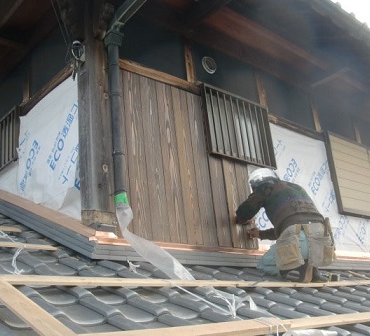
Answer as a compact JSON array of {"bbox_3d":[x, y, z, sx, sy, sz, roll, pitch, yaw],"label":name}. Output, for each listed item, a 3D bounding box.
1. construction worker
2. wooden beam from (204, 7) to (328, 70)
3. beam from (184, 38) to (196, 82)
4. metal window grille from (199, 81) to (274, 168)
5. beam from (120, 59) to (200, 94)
[{"bbox_3d":[0.807,0.475,4.031,0.700,0.940,0.620,12,-26,-40],"label":"construction worker"},{"bbox_3d":[0.801,-1.219,4.778,1.650,0.150,0.160,12,-26,-40],"label":"wooden beam"},{"bbox_3d":[0.048,-0.962,4.404,0.080,0.463,0.060,12,-26,-40],"label":"beam"},{"bbox_3d":[0.509,-0.347,4.512,0.870,0.655,0.060,12,-26,-40],"label":"metal window grille"},{"bbox_3d":[-0.193,-0.742,4.057,0.900,0.090,0.070,12,-26,-40],"label":"beam"}]

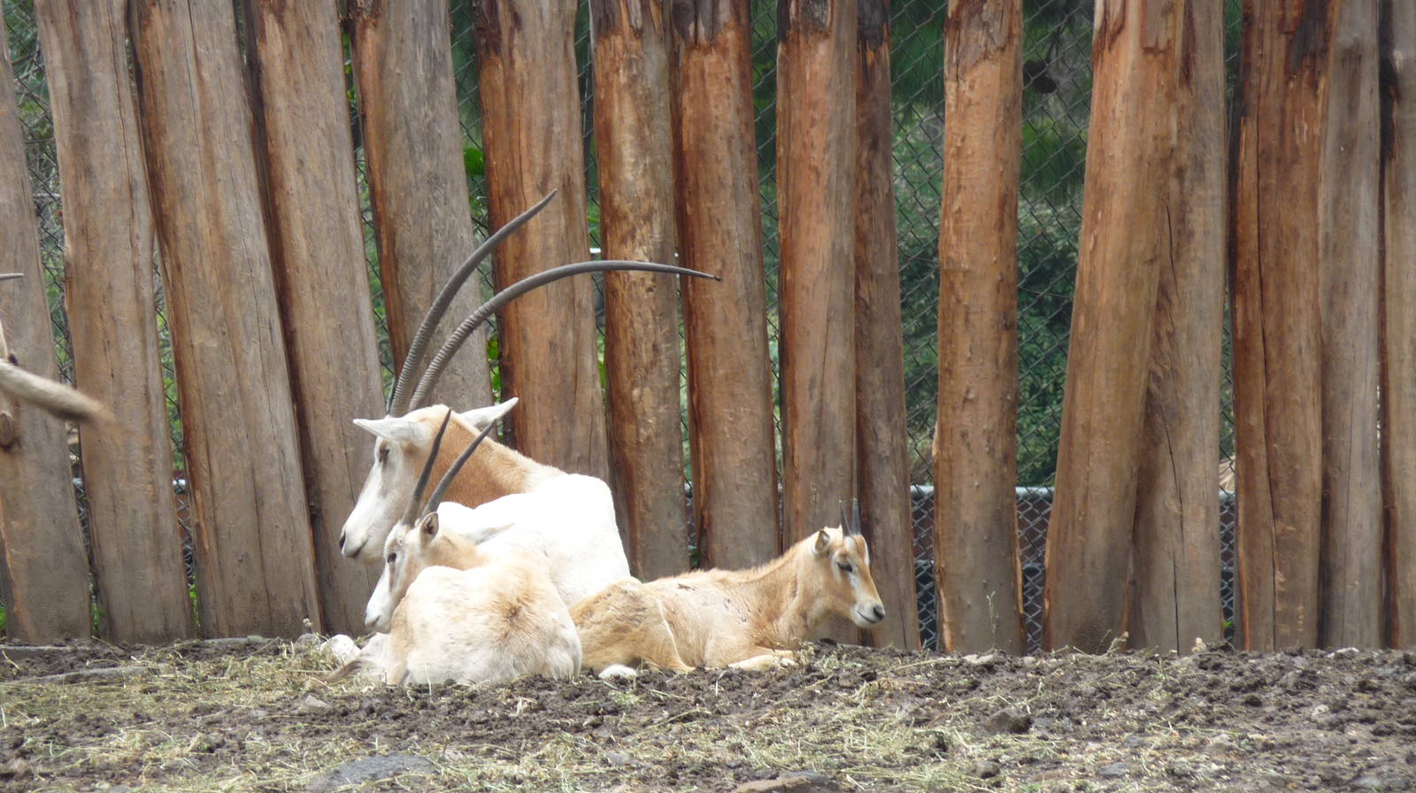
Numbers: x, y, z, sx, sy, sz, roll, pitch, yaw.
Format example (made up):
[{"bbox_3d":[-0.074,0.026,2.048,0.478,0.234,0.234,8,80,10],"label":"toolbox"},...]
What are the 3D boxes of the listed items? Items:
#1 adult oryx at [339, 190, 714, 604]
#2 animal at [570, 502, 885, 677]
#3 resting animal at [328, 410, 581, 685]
[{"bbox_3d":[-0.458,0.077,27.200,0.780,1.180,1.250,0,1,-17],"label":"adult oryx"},{"bbox_3d":[0.039,0.472,26.400,0.790,0.430,0.360,0,1,0],"label":"animal"},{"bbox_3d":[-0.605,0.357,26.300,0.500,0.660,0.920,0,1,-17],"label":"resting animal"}]

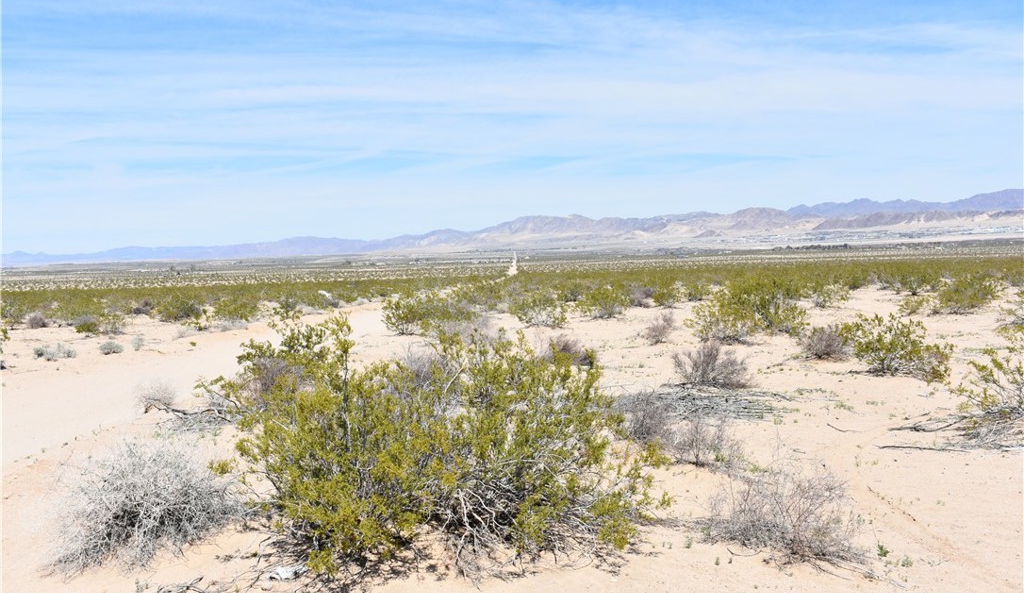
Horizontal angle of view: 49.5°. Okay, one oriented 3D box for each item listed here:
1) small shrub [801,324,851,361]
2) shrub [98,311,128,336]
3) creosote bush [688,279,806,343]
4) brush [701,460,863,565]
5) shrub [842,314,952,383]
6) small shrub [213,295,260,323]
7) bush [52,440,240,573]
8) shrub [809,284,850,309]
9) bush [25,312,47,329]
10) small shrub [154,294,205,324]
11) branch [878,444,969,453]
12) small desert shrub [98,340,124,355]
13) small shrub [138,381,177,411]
[{"bbox_3d":[5.225,0.726,18.491,0.820,0.550,0.720,0,2,16],"label":"small shrub"},{"bbox_3d":[-10.447,0.637,28.989,0.720,0.660,0.650,-1,2,-20],"label":"shrub"},{"bbox_3d":[4.906,0.283,23.133,2.410,1.280,2.050,0,2,0],"label":"creosote bush"},{"bbox_3d":[1.503,1.142,6.191,0.900,0.500,0.800,0,2,14],"label":"brush"},{"bbox_3d":[5.381,0.652,15.486,1.500,0.820,1.300,0,2,19],"label":"shrub"},{"bbox_3d":[-7.402,0.339,29.941,1.220,0.730,1.030,0,2,0],"label":"small shrub"},{"bbox_3d":[-2.129,1.116,6.439,1.080,0.640,0.950,-1,2,-18],"label":"bush"},{"bbox_3d":[10.441,-0.038,36.486,1.380,0.800,1.200,0,2,16],"label":"shrub"},{"bbox_3d":[-14.117,0.672,32.991,0.650,0.500,0.580,-2,2,-23],"label":"bush"},{"bbox_3d":[-10.495,0.354,34.985,1.550,0.870,1.350,-1,2,-17],"label":"small shrub"},{"bbox_3d":[3.414,1.253,9.249,0.720,0.045,0.070,0,2,24],"label":"branch"},{"bbox_3d":[-7.944,0.985,21.995,0.500,0.290,0.450,-1,2,-20],"label":"small desert shrub"},{"bbox_3d":[-3.932,1.103,12.345,0.410,0.320,0.350,0,2,0],"label":"small shrub"}]

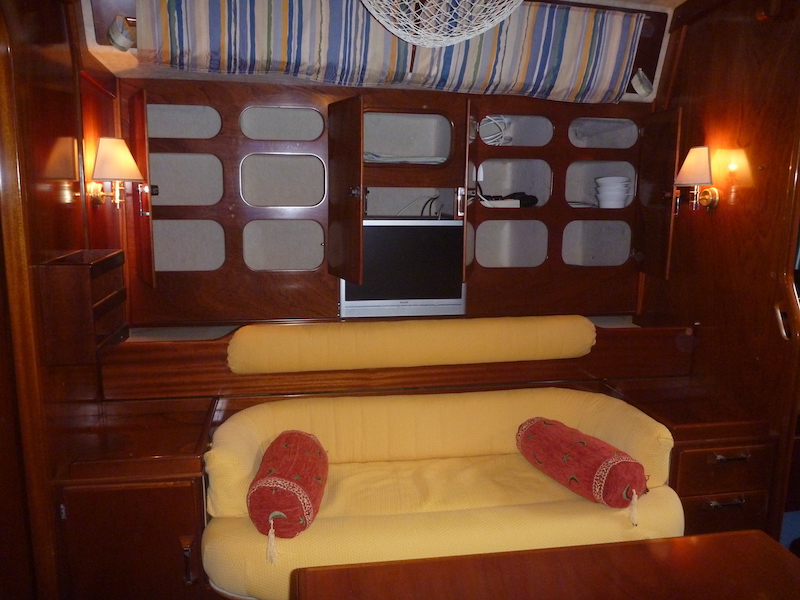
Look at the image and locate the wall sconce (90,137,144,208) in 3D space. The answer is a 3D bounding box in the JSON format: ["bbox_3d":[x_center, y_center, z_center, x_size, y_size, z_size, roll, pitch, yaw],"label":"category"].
[{"bbox_3d":[-0.817,-0.363,1.854,0.151,0.197,0.128,-1,10,-10],"label":"wall sconce"}]

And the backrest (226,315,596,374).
[{"bbox_3d":[0.059,0.138,2.075,1.181,0.145,0.117,-1,10,-10],"label":"backrest"}]

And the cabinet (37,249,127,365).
[{"bbox_3d":[-0.799,0.009,1.662,0.109,0.238,0.311,-1,10,-10],"label":"cabinet"}]

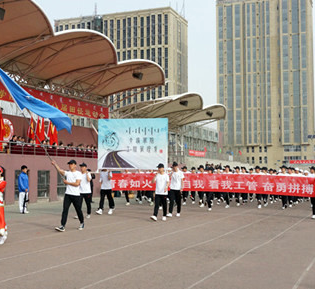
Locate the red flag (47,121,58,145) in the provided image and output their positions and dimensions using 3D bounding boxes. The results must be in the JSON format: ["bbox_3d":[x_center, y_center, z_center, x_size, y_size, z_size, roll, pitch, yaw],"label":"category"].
[{"bbox_3d":[-6.670,-0.826,29.900,0.400,1.850,0.600,-2,-4,24],"label":"red flag"}]

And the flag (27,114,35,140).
[{"bbox_3d":[-7.510,-0.948,27.900,0.350,1.750,0.500,-2,-4,24],"label":"flag"}]

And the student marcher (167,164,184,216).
[{"bbox_3d":[0.630,1.599,16.422,0.540,1.840,0.550,-1,-4,22],"label":"student marcher"}]

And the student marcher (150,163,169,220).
[{"bbox_3d":[0.078,1.537,15.148,0.540,1.790,0.580,-1,-4,22],"label":"student marcher"}]

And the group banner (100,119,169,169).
[{"bbox_3d":[-0.862,-0.005,16.194,2.541,1.740,0.070,-1,-4,16],"label":"group banner"}]

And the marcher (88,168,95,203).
[{"bbox_3d":[-3.493,2.188,24.983,0.450,1.770,0.520,-2,-4,24],"label":"marcher"}]

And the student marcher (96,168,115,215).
[{"bbox_3d":[-1.889,1.662,17.193,0.540,1.790,0.620,-1,-4,24],"label":"student marcher"}]

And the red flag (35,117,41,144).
[{"bbox_3d":[-7.266,-0.817,28.500,0.350,1.800,0.500,-2,-4,24],"label":"red flag"}]

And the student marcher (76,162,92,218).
[{"bbox_3d":[-2.475,1.535,15.750,0.520,1.820,0.650,-2,-4,24],"label":"student marcher"}]

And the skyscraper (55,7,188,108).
[{"bbox_3d":[-13.201,-15.493,164.744,43.000,55.500,15.700,-1,-4,21],"label":"skyscraper"}]

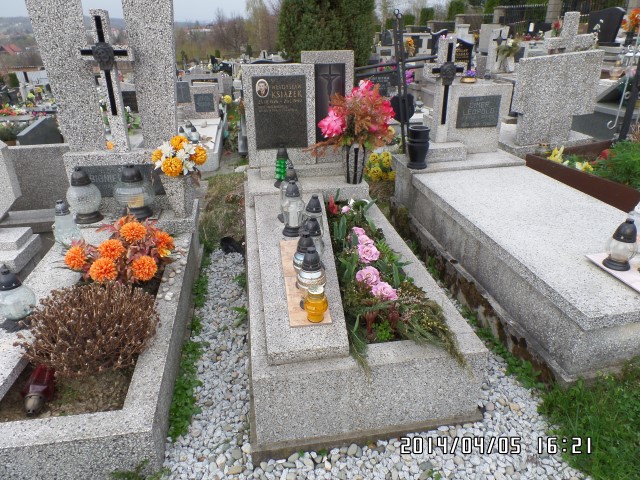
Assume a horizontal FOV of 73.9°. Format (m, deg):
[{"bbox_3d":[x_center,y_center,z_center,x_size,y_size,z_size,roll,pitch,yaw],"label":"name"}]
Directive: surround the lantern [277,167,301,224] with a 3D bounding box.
[{"bbox_3d":[-0.165,-0.277,2.561,0.145,0.314,0.145,-5,26,-8],"label":"lantern"}]

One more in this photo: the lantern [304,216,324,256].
[{"bbox_3d":[-0.030,0.020,1.977,0.112,0.259,0.112,-5,26,-8],"label":"lantern"}]

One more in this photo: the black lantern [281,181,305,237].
[{"bbox_3d":[-0.155,-0.178,2.348,0.128,0.303,0.128,-5,26,-8],"label":"black lantern"}]

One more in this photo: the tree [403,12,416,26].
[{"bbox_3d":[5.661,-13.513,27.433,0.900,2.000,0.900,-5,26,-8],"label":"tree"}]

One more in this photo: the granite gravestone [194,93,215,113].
[{"bbox_3d":[-1.812,-2.154,6.693,0.290,0.280,0.060,-5,26,-8],"label":"granite gravestone"}]

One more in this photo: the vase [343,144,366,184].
[{"bbox_3d":[0.242,-0.551,3.037,0.165,0.275,0.165,-1,26,0],"label":"vase"}]

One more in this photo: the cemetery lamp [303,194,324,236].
[{"bbox_3d":[-0.020,-0.097,2.229,0.140,0.302,0.140,-5,26,-8],"label":"cemetery lamp"}]

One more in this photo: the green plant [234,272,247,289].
[{"bbox_3d":[-0.519,0.260,2.780,0.085,0.065,0.085,-5,26,-8],"label":"green plant"}]

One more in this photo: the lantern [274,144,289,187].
[{"bbox_3d":[-0.277,-0.521,3.005,0.106,0.308,0.106,-5,26,-8],"label":"lantern"}]

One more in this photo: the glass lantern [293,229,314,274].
[{"bbox_3d":[-0.061,0.088,1.920,0.128,0.264,0.128,-5,26,-8],"label":"glass lantern"}]

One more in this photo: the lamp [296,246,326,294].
[{"bbox_3d":[-0.036,0.120,1.841,0.127,0.190,0.127,-1,26,0],"label":"lamp"}]

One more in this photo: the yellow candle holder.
[{"bbox_3d":[-0.013,0.253,1.740,0.096,0.138,0.096,-1,26,0],"label":"yellow candle holder"}]

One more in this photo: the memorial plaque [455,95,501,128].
[{"bbox_3d":[1.419,-1.148,3.808,0.395,0.268,0.030,-5,26,-8],"label":"memorial plaque"}]

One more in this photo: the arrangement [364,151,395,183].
[{"bbox_3d":[0.566,-0.699,4.041,0.260,0.260,0.230,-5,26,-8],"label":"arrangement"}]

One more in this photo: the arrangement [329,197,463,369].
[{"bbox_3d":[0.227,0.030,2.256,0.440,0.200,1.550,-5,26,-8],"label":"arrangement"}]

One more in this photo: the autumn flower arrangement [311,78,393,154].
[{"bbox_3d":[0.213,-0.837,2.881,0.530,0.450,0.420,-5,26,-8],"label":"autumn flower arrangement"}]

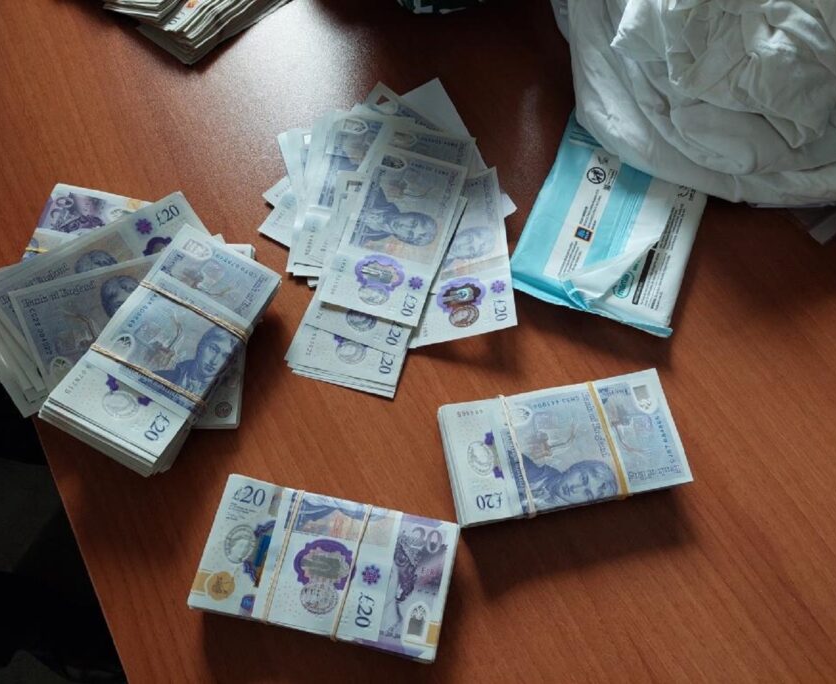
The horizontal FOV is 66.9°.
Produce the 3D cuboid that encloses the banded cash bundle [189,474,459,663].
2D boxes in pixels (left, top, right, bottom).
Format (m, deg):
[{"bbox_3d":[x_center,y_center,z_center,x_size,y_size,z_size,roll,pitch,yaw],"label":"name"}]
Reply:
[{"bbox_3d":[-0.051,0.131,0.372,0.140,0.029,0.075,11,68,4],"label":"banded cash bundle"}]

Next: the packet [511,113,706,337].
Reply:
[{"bbox_3d":[0.150,-0.097,0.466,0.113,0.026,0.172,19,69,8],"label":"packet"}]

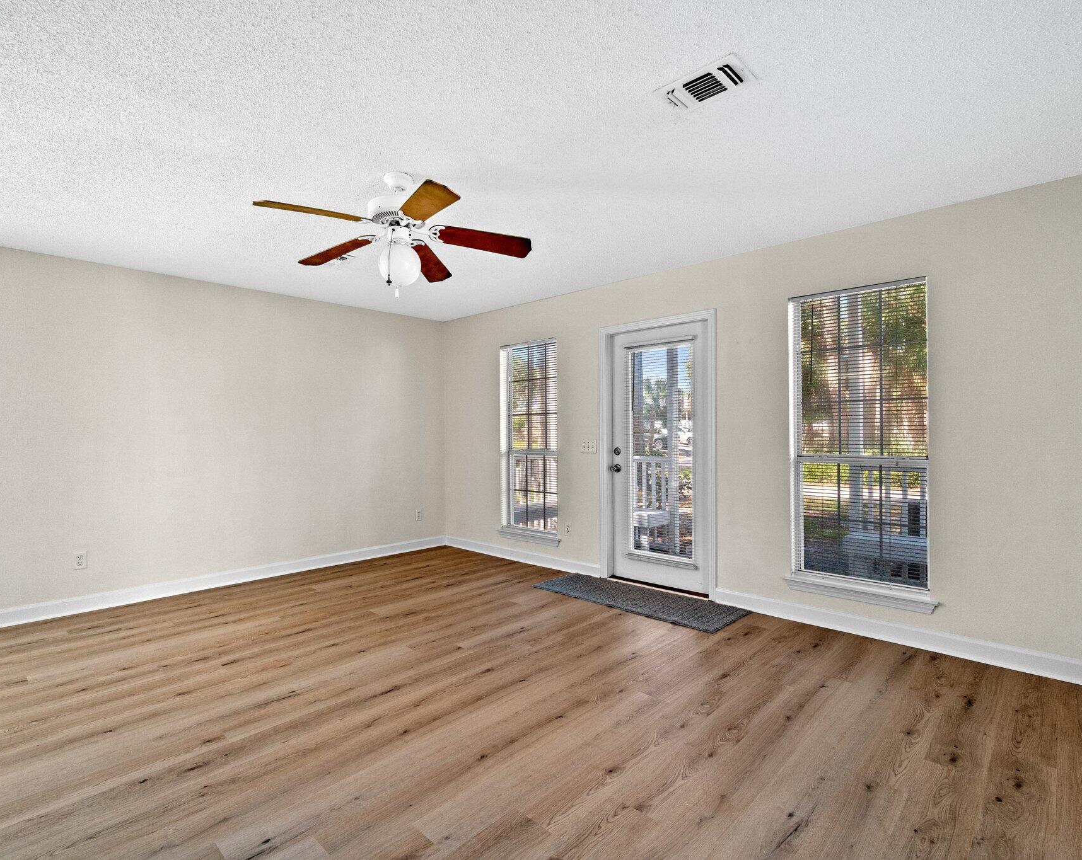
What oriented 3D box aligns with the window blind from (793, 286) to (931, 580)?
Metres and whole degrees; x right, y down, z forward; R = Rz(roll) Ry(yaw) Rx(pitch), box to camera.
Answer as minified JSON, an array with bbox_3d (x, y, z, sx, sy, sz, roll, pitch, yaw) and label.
[{"bbox_3d":[1.925,0.025,3.284,0.727,1.771,0.051,-1,0,43],"label":"window blind"}]

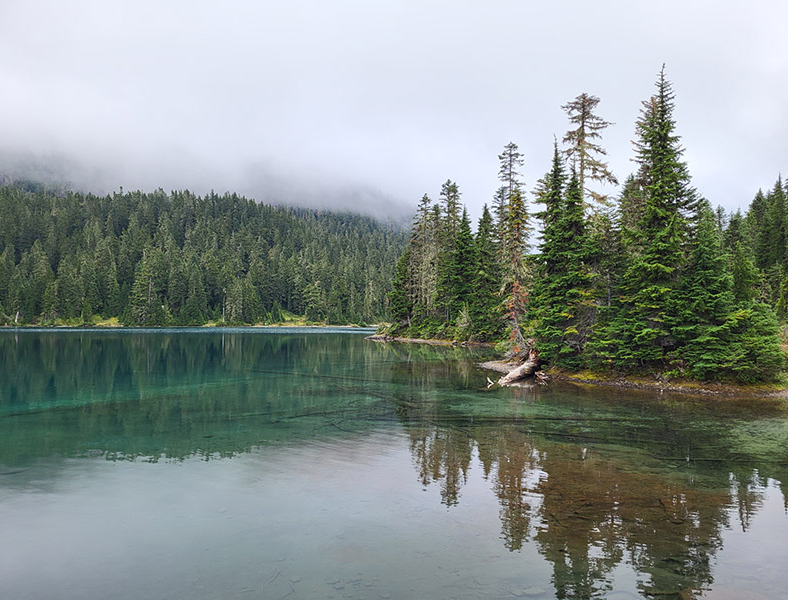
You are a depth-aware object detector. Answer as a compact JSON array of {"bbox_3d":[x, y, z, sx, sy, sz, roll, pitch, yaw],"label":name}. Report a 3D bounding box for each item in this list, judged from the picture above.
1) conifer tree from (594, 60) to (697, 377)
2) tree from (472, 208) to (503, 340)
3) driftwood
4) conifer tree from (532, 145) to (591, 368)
[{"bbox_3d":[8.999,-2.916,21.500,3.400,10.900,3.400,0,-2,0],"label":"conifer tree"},{"bbox_3d":[7.697,-2.288,50.000,2.700,11.300,2.700,0,-2,0],"label":"tree"},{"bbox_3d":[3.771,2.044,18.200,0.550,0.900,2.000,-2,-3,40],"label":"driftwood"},{"bbox_3d":[6.132,-1.593,22.000,2.100,8.200,2.100,0,-2,0],"label":"conifer tree"}]

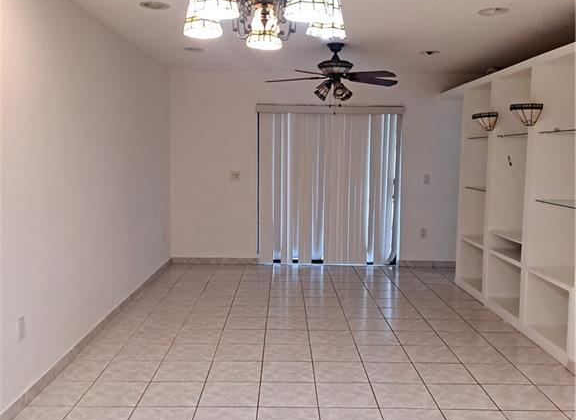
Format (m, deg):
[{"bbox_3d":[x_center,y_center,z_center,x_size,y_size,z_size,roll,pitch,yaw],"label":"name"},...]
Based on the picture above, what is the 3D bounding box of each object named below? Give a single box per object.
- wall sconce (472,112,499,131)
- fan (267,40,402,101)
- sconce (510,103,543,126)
[{"bbox_3d":[1.810,-0.816,5.146,0.178,0.158,0.290,1,6,0],"label":"wall sconce"},{"bbox_3d":[0.433,-1.245,5.030,1.320,0.508,1.320,1,6,0],"label":"fan"},{"bbox_3d":[1.816,-0.728,4.298,0.178,0.158,0.290,1,6,0],"label":"sconce"}]

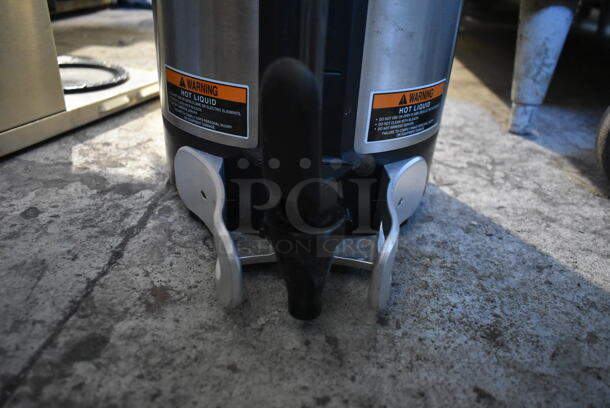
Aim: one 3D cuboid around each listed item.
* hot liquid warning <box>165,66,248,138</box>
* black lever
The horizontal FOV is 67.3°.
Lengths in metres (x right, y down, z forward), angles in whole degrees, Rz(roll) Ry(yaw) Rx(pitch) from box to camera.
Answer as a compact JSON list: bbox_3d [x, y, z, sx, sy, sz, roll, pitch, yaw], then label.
[{"bbox_3d":[-0.068,-0.068,0.300,0.078,0.033,0.007,21,31,31],"label":"hot liquid warning"},{"bbox_3d":[-0.001,-0.004,0.235,0.040,0.132,0.064,-2,27,-2],"label":"black lever"}]

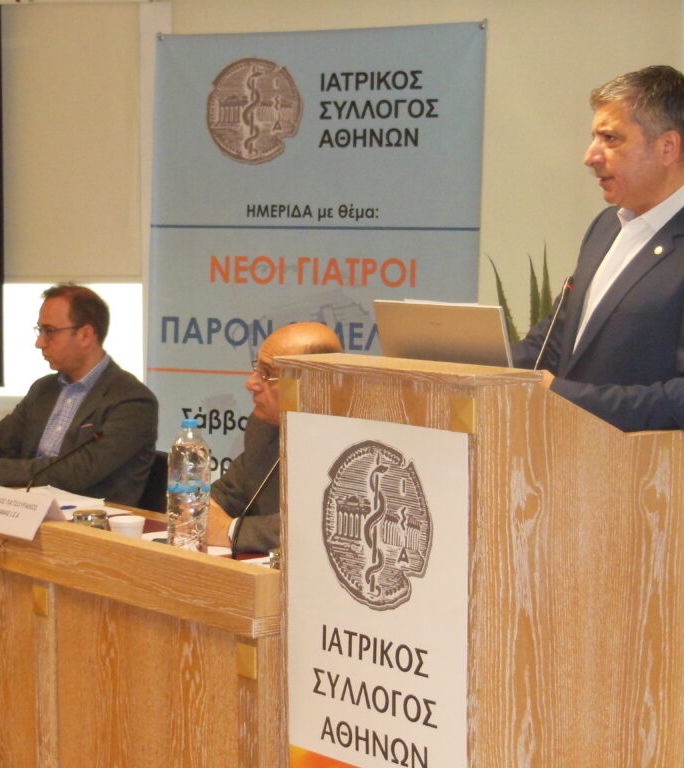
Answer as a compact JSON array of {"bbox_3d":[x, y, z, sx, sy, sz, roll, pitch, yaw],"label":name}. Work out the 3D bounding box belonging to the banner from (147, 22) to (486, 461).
[{"bbox_3d":[-0.090,0.027,5.695,1.000,2.000,0.080,2,3,24],"label":"banner"}]

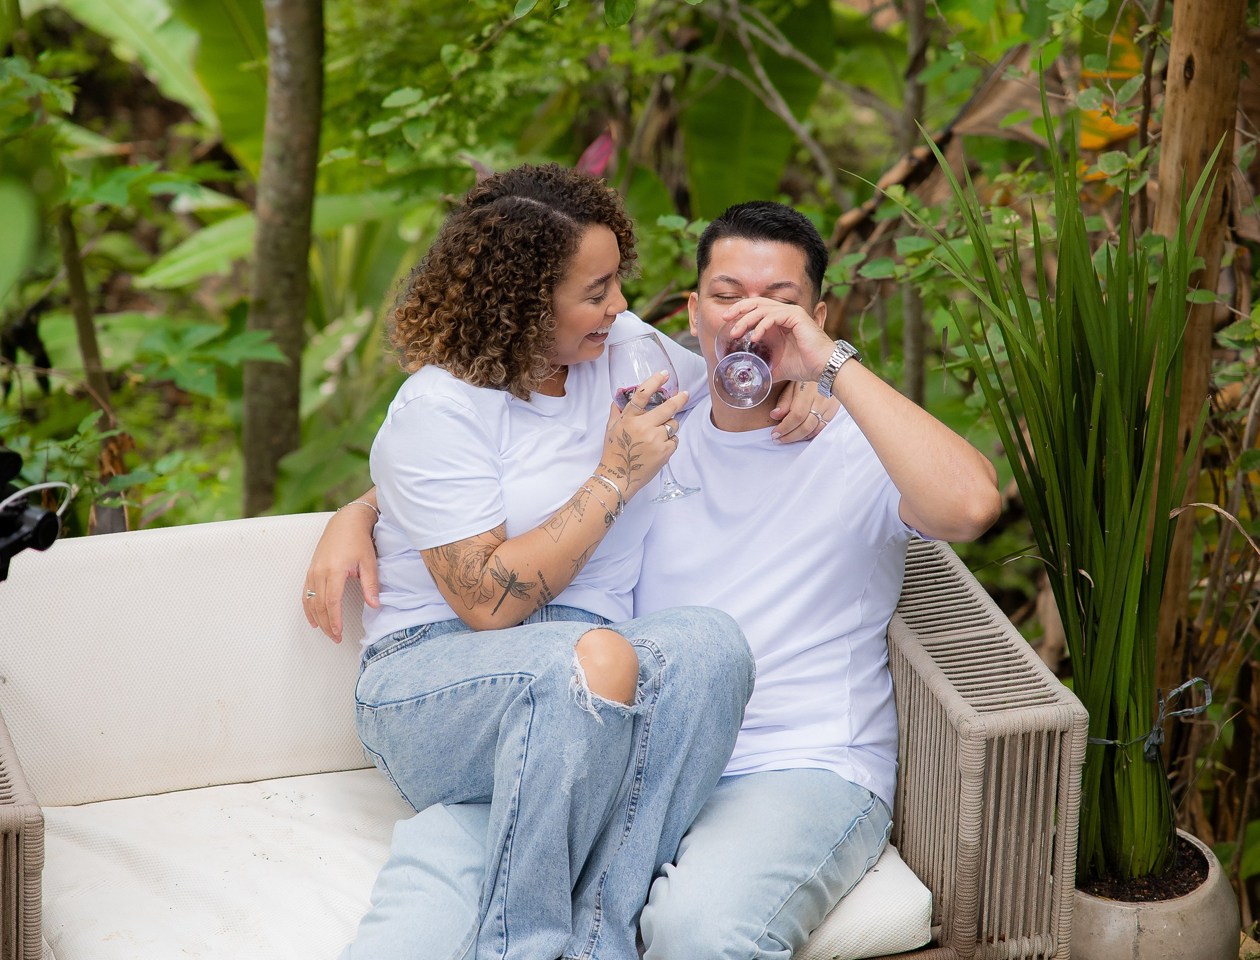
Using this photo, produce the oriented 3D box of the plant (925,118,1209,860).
[{"bbox_3d":[0.564,0.048,5.811,0.380,1.080,0.370,2,24,0],"label":"plant"}]

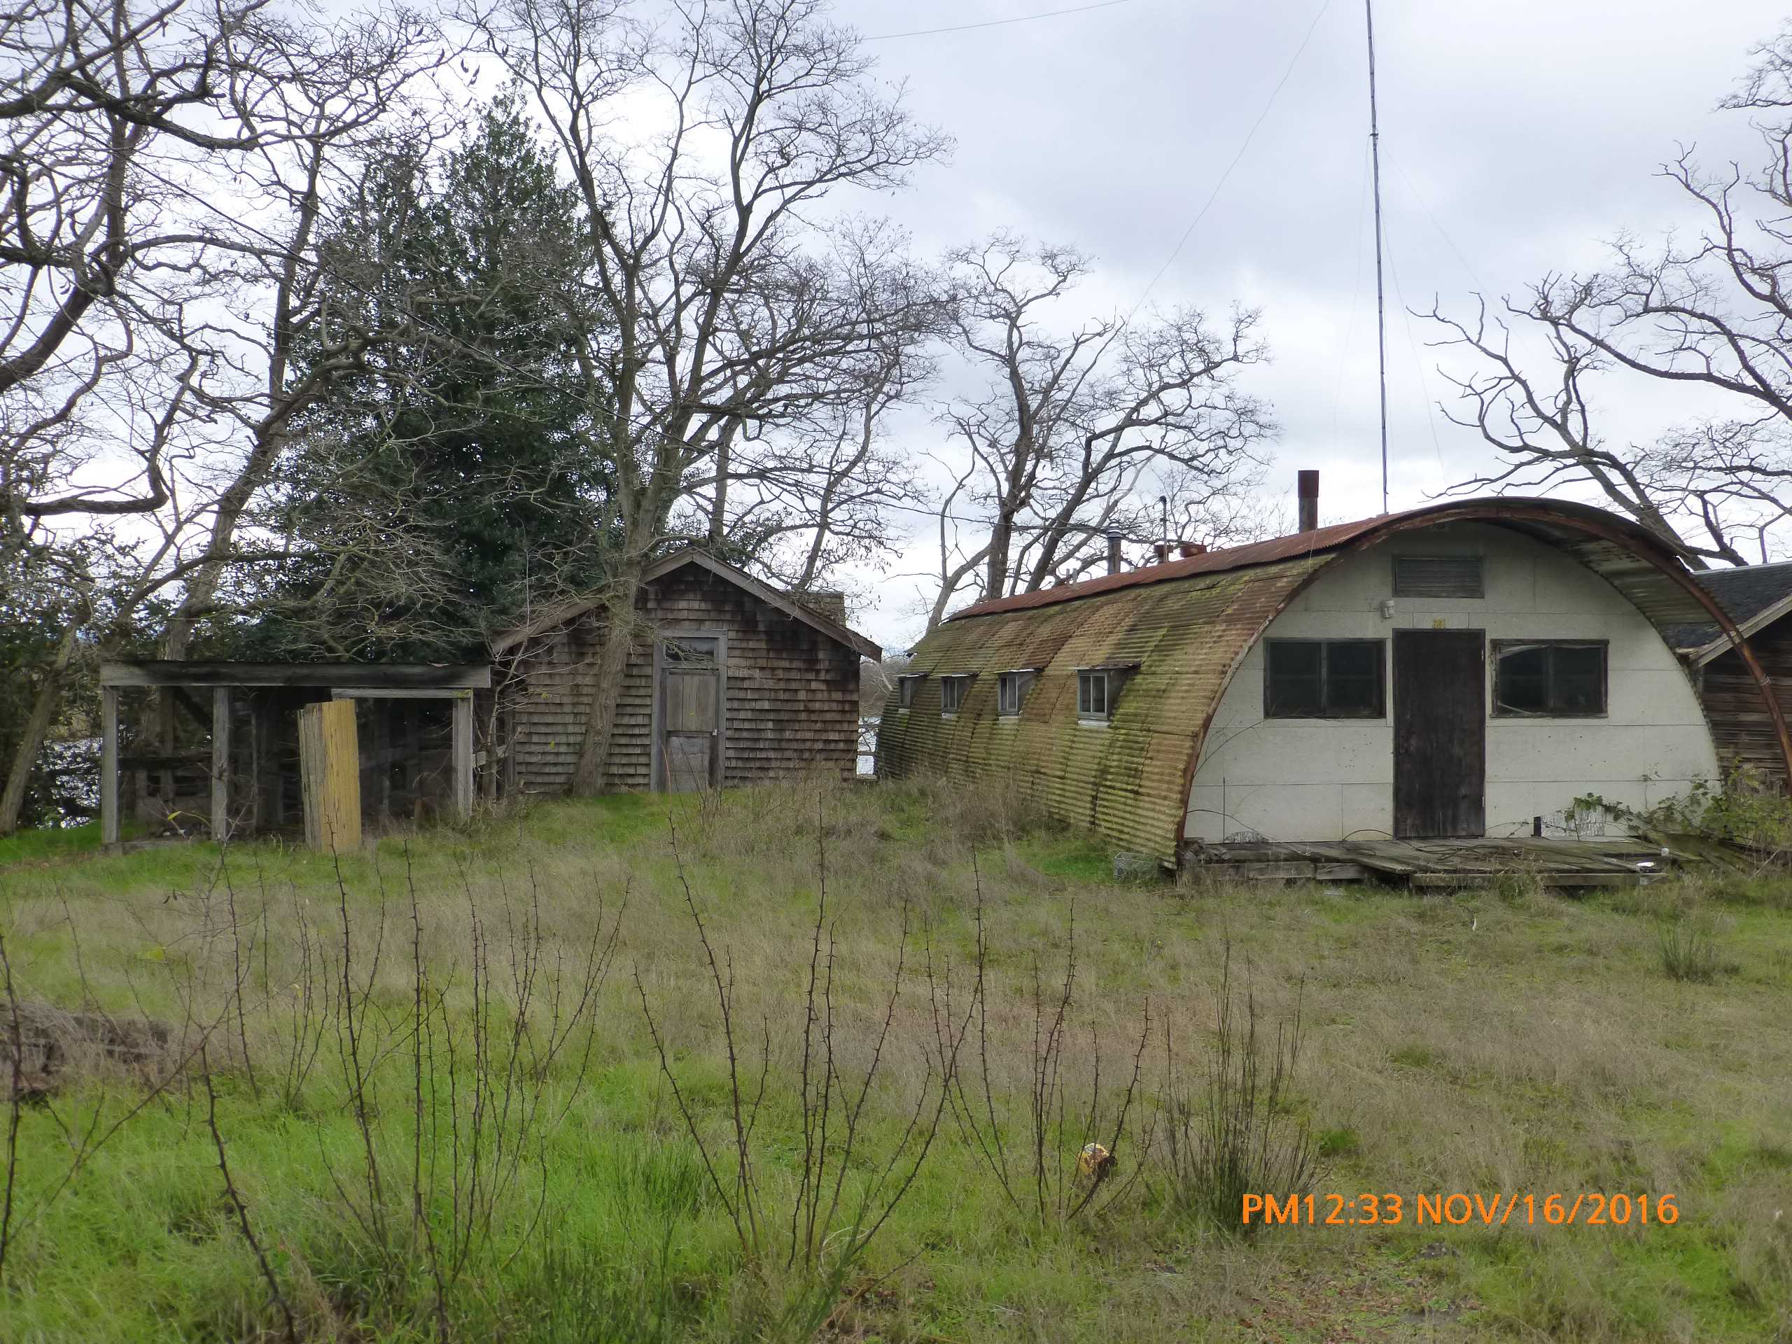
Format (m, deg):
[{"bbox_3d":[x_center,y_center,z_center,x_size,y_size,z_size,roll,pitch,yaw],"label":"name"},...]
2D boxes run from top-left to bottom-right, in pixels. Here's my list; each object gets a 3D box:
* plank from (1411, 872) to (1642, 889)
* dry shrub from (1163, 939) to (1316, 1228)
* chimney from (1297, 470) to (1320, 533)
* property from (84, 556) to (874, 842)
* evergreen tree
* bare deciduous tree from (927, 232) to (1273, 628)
[{"bbox_3d":[5.097,1.680,12.550,2.080,0.100,0.060,0,-1,-10],"label":"plank"},{"bbox_3d":[1.051,1.274,4.750,0.490,0.880,0.470,0,-1,-10],"label":"dry shrub"},{"bbox_3d":[4.566,-1.868,17.200,0.230,0.740,0.230,0,-1,-10],"label":"chimney"},{"bbox_3d":[-4.694,-0.109,22.319,9.600,4.000,9.500,0,-1,-10],"label":"property"},{"bbox_3d":[-8.569,-4.236,28.000,7.000,12.400,6.800,0,-1,-10],"label":"evergreen tree"},{"bbox_3d":[4.460,-3.743,34.000,7.600,11.730,7.000,0,-1,-10],"label":"bare deciduous tree"}]

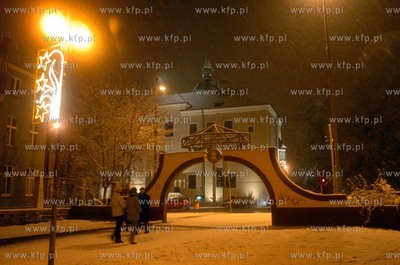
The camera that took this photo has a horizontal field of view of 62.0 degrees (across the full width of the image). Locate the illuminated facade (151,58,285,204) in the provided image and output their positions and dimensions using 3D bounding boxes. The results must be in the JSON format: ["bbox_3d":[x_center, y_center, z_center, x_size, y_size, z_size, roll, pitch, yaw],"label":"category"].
[{"bbox_3d":[2.126,-0.447,44.908,16.500,19.150,13.000,-3,-10,18],"label":"illuminated facade"}]

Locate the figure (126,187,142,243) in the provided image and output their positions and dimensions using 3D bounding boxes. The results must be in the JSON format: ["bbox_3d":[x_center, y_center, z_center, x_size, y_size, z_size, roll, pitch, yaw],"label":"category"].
[{"bbox_3d":[-2.029,2.617,10.545,0.510,1.700,0.380,-5,-11,30],"label":"figure"}]

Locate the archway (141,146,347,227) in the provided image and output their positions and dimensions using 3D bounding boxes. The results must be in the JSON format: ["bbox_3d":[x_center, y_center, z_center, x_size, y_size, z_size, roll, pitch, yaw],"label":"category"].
[{"bbox_3d":[1.820,2.637,16.087,9.720,3.500,0.600,-3,-10,18],"label":"archway"}]

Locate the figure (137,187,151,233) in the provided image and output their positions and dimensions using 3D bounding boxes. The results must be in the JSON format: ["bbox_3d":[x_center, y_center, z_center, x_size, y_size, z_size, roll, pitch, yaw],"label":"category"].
[{"bbox_3d":[-2.131,2.997,12.836,0.510,1.710,0.380,-5,-11,30],"label":"figure"}]

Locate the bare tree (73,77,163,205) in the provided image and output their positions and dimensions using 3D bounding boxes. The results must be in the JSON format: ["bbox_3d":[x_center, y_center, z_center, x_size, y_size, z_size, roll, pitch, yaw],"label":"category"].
[{"bbox_3d":[-5.233,0.727,21.173,5.600,8.960,5.200,0,-10,0],"label":"bare tree"}]

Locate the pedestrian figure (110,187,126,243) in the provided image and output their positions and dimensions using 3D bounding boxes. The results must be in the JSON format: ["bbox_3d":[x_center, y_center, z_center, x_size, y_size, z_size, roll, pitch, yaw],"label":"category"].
[{"bbox_3d":[-2.571,2.644,10.737,0.510,1.710,0.380,-5,-11,30],"label":"pedestrian figure"}]

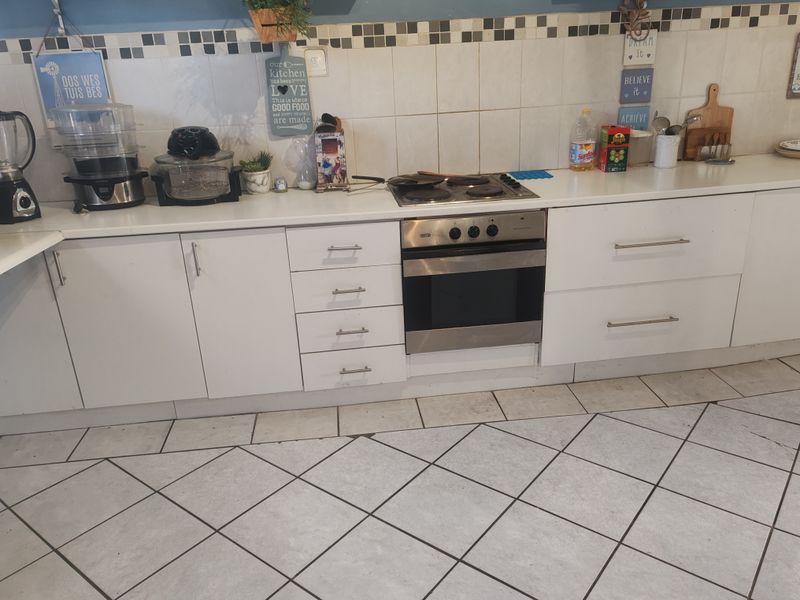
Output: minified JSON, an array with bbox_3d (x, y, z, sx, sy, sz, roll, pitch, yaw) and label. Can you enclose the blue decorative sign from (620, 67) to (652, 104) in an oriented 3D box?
[{"bbox_3d":[1.140,-1.027,3.003,0.153,0.154,0.012,-5,20,-5],"label":"blue decorative sign"}]

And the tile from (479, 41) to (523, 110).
[{"bbox_3d":[0.475,-1.054,2.942,0.201,0.301,0.010,-4,20,-5],"label":"tile"}]

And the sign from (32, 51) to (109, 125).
[{"bbox_3d":[-1.436,-0.929,2.753,0.300,0.306,0.017,-4,20,-5],"label":"sign"}]

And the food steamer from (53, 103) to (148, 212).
[{"bbox_3d":[-1.266,-0.603,2.651,0.340,0.405,0.275,-8,21,-14],"label":"food steamer"}]

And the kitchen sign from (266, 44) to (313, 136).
[{"bbox_3d":[-0.509,-0.962,2.849,0.187,0.412,0.015,-4,20,-5],"label":"kitchen sign"}]

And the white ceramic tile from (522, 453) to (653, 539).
[{"bbox_3d":[0.655,0.676,2.176,0.353,0.010,0.353,13,25,37],"label":"white ceramic tile"}]

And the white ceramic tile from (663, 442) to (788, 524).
[{"bbox_3d":[1.152,0.640,2.214,0.350,0.012,0.350,13,25,37],"label":"white ceramic tile"}]

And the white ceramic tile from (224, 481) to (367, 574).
[{"bbox_3d":[-0.350,0.746,2.072,0.350,0.012,0.350,13,25,37],"label":"white ceramic tile"}]

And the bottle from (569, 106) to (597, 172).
[{"bbox_3d":[0.873,-0.769,2.988,0.112,0.294,0.112,-1,20,4],"label":"bottle"}]

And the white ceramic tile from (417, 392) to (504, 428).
[{"bbox_3d":[0.265,0.483,2.733,0.350,0.012,0.261,-4,20,-5],"label":"white ceramic tile"}]

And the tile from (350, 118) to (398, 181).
[{"bbox_3d":[-0.114,-0.728,2.981,0.200,0.285,0.012,-4,20,-5],"label":"tile"}]

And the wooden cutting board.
[{"bbox_3d":[1.531,-0.886,3.088,0.227,0.349,0.018,-4,13,-5],"label":"wooden cutting board"}]

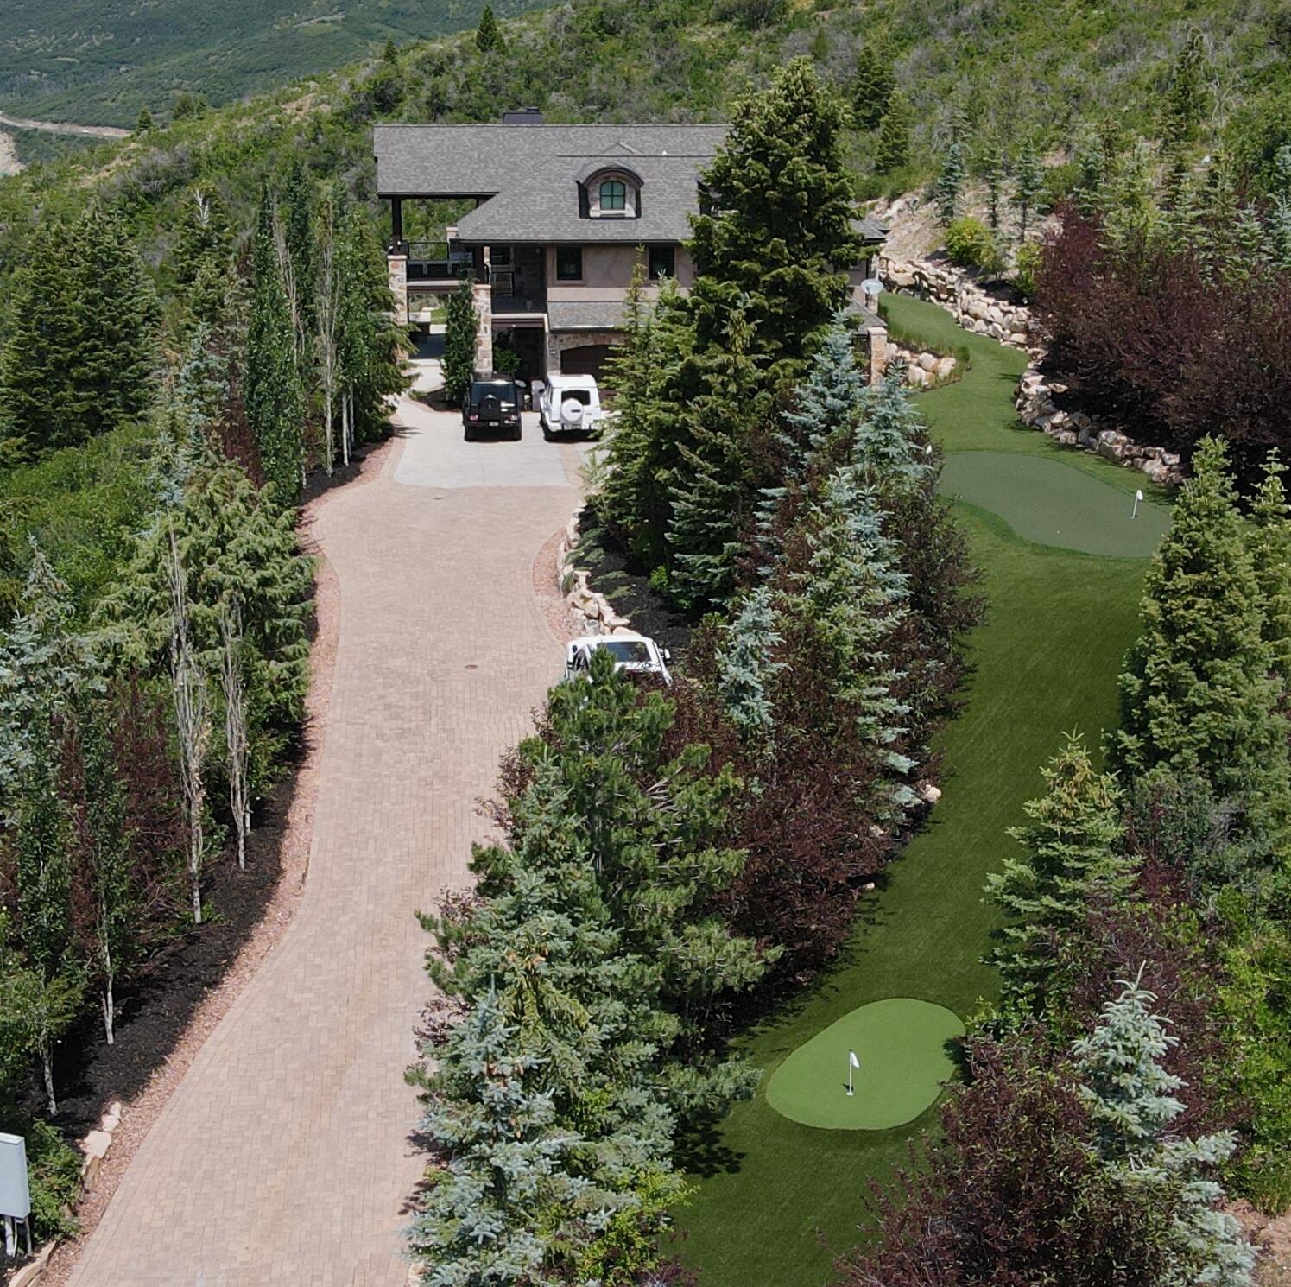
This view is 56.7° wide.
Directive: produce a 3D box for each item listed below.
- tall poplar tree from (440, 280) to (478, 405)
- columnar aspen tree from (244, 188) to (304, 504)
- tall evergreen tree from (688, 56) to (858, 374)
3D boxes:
[{"bbox_3d":[-6.706,-11.091,43.400,1.350,4.610,1.350,0,23,0],"label":"tall poplar tree"},{"bbox_3d":[-10.638,-8.450,34.301,1.900,8.700,1.900,0,23,0],"label":"columnar aspen tree"},{"bbox_3d":[3.881,-11.287,36.226,5.600,11.640,5.600,0,23,0],"label":"tall evergreen tree"}]

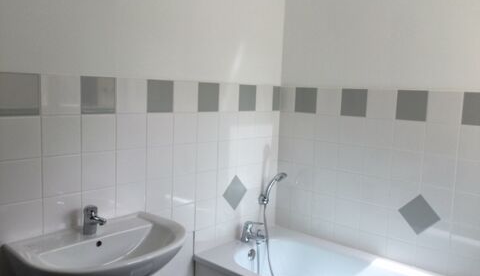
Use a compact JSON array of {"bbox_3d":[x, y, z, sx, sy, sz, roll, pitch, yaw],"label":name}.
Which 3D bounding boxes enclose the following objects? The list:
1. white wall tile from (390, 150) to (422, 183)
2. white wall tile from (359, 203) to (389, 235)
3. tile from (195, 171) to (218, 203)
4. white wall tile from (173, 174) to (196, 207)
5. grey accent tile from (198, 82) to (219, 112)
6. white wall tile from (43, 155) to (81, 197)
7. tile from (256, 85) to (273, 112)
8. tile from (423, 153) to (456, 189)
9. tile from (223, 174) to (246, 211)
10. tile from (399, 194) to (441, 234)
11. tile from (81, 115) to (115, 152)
[{"bbox_3d":[0.834,0.141,2.147,0.149,0.149,0.010,7,8,41],"label":"white wall tile"},{"bbox_3d":[0.708,0.429,2.271,0.149,0.149,0.008,7,8,41],"label":"white wall tile"},{"bbox_3d":[-0.174,0.248,2.221,0.008,0.149,0.149,7,8,41],"label":"tile"},{"bbox_3d":[-0.275,0.255,2.102,0.010,0.149,0.150,7,8,41],"label":"white wall tile"},{"bbox_3d":[-0.162,-0.205,2.179,0.010,0.150,0.150,7,8,41],"label":"grey accent tile"},{"bbox_3d":[-0.680,0.139,1.647,0.010,0.150,0.150,7,8,41],"label":"white wall tile"},{"bbox_3d":[0.144,-0.237,2.533,0.010,0.151,0.151,8,9,42],"label":"tile"},{"bbox_3d":[0.947,0.156,2.043,0.149,0.149,0.008,7,8,41],"label":"tile"},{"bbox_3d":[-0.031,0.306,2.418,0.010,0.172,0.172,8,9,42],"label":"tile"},{"bbox_3d":[0.883,0.377,2.120,0.010,0.147,0.147,-5,54,-48],"label":"tile"},{"bbox_3d":[-0.579,-0.020,1.758,0.010,0.151,0.151,8,9,42],"label":"tile"}]

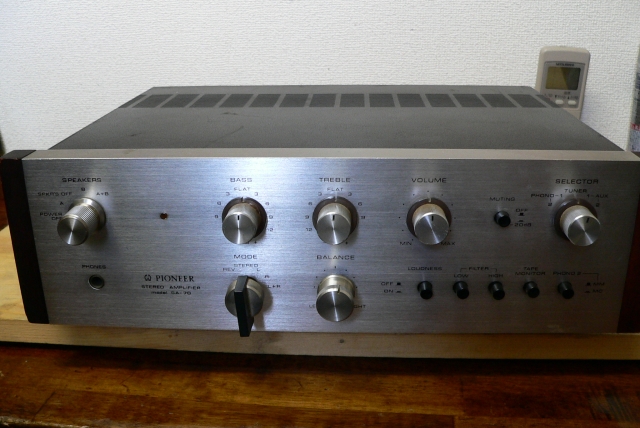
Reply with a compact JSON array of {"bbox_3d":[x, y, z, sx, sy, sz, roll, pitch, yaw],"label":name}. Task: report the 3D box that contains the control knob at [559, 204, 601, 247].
[{"bbox_3d":[0.168,0.008,0.426,0.030,0.030,0.018,0,20,3],"label":"control knob"}]

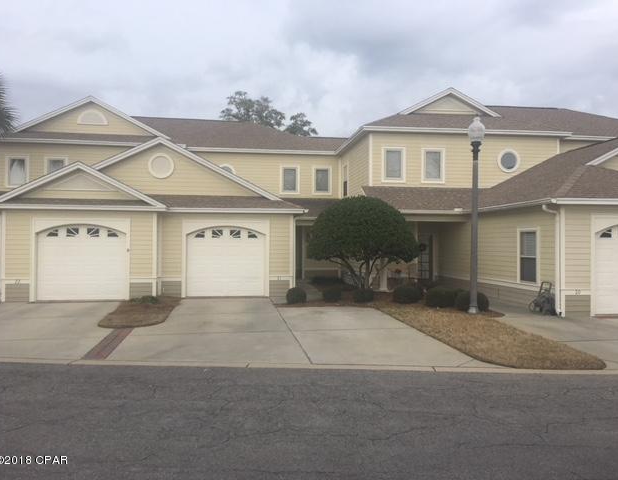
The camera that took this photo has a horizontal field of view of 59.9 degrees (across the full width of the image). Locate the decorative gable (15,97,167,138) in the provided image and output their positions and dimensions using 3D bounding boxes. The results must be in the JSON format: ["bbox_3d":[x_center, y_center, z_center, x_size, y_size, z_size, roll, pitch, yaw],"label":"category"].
[{"bbox_3d":[-7.883,-4.545,19.897,5.450,1.480,0.600,0,0,-8],"label":"decorative gable"}]

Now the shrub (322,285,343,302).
[{"bbox_3d":[0.691,1.528,15.401,0.574,0.443,0.560,0,-1,-7],"label":"shrub"}]

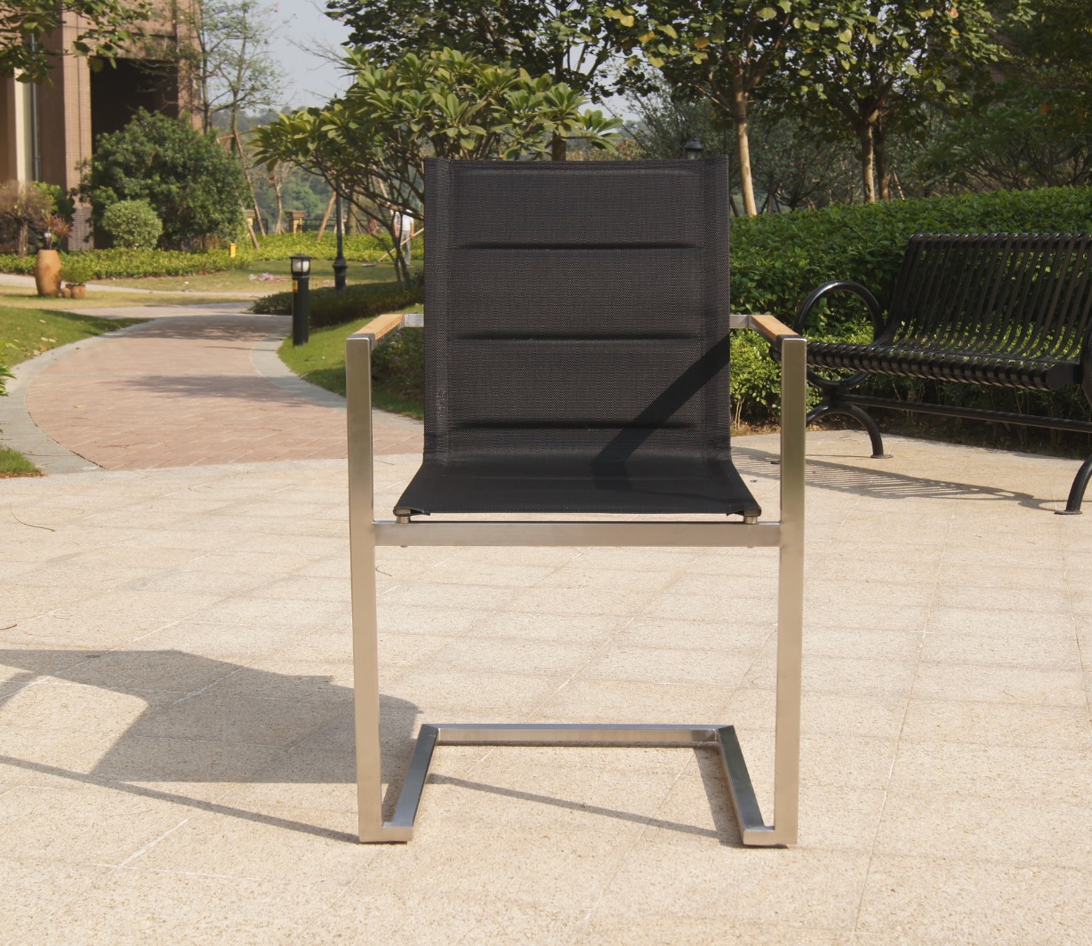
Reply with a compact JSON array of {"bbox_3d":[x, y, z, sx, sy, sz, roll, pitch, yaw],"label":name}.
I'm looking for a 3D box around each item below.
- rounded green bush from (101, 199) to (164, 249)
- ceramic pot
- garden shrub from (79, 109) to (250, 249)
[{"bbox_3d":[-8.029,-4.791,34.500,1.187,1.036,1.187,0,7,0],"label":"rounded green bush"},{"bbox_3d":[-8.137,-3.265,29.000,0.472,0.798,0.472,0,7,0],"label":"ceramic pot"},{"bbox_3d":[-7.511,-5.725,35.000,3.350,2.868,3.183,0,7,0],"label":"garden shrub"}]

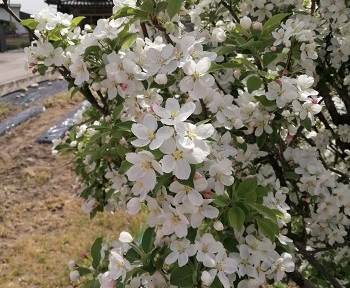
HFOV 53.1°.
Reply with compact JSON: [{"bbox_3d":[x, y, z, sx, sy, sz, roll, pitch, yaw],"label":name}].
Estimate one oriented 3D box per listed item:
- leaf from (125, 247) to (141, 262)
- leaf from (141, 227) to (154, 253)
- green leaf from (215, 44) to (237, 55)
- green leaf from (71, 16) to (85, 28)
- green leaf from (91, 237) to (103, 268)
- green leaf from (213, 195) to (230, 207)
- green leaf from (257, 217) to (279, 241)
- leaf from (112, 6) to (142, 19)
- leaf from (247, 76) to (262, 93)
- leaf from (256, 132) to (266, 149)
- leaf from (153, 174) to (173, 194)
[{"bbox_3d":[-0.065,0.171,0.540,0.028,0.011,0.019,27,59,11],"label":"leaf"},{"bbox_3d":[-0.039,0.146,0.530,0.020,0.039,0.011,6,-18,15],"label":"leaf"},{"bbox_3d":[0.091,-0.166,0.616,0.037,0.008,0.026,-22,49,-11],"label":"green leaf"},{"bbox_3d":[-0.190,-0.239,0.682,0.035,0.009,0.018,-41,55,-11],"label":"green leaf"},{"bbox_3d":[-0.123,0.173,0.560,0.019,0.052,0.012,-3,-22,10],"label":"green leaf"},{"bbox_3d":[0.074,0.092,0.561,0.029,0.010,0.022,17,54,-6],"label":"green leaf"},{"bbox_3d":[0.147,0.134,0.550,0.027,0.045,0.010,-36,-12,-16],"label":"green leaf"},{"bbox_3d":[-0.079,-0.219,0.583,0.052,0.012,0.025,-14,42,-6],"label":"leaf"},{"bbox_3d":[0.142,-0.106,0.627,0.029,0.032,0.010,5,-17,1],"label":"leaf"},{"bbox_3d":[0.174,-0.009,0.700,0.018,0.042,0.010,11,-11,15],"label":"leaf"},{"bbox_3d":[-0.017,0.054,0.470,0.015,0.010,0.038,37,70,13],"label":"leaf"}]

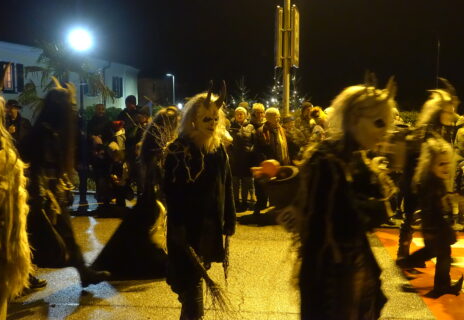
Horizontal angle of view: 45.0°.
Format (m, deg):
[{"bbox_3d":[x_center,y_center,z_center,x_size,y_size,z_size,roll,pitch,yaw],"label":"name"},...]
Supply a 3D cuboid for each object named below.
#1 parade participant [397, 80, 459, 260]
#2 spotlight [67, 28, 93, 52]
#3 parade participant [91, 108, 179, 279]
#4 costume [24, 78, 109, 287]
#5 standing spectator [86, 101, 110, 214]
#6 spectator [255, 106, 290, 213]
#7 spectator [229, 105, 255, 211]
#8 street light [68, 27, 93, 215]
[{"bbox_3d":[2.001,0.139,5.760,0.580,1.938,0.550,0,5,5],"label":"parade participant"},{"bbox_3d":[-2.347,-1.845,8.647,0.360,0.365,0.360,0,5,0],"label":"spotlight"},{"bbox_3d":[-0.960,0.303,5.632,0.780,1.635,0.650,0,5,5],"label":"parade participant"},{"bbox_3d":[-1.549,0.196,5.275,0.700,1.911,0.580,0,5,5],"label":"costume"},{"bbox_3d":[-2.145,-0.034,8.997,0.450,1.707,0.340,-1,5,-8],"label":"standing spectator"},{"bbox_3d":[0.622,-0.002,8.825,0.540,1.674,0.380,1,5,15],"label":"spectator"},{"bbox_3d":[0.154,-0.042,9.086,0.500,1.708,0.360,0,5,-5],"label":"spectator"},{"bbox_3d":[-2.361,-0.612,8.757,0.360,2.901,0.360,0,5,0],"label":"street light"}]

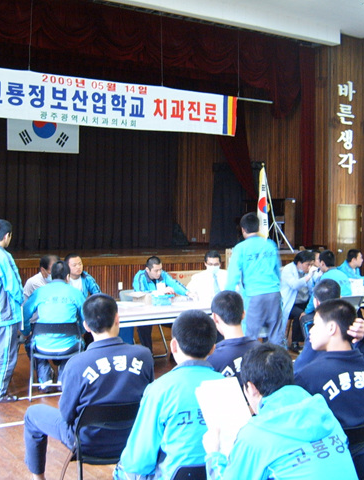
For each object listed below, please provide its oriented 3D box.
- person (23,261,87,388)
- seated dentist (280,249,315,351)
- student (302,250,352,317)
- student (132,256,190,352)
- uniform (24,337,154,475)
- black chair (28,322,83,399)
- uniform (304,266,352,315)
[{"bbox_3d":[-1.248,0.848,6.750,0.600,1.290,0.750,-1,2,-14],"label":"person"},{"bbox_3d":[1.503,0.779,8.750,0.680,1.280,0.520,1,2,25],"label":"seated dentist"},{"bbox_3d":[1.829,0.779,8.600,0.750,1.290,0.520,2,3,43],"label":"student"},{"bbox_3d":[-0.266,0.805,8.450,0.600,1.250,0.750,-1,3,-32],"label":"student"},{"bbox_3d":[-0.570,1.022,4.130,0.700,0.940,0.720,0,2,-12],"label":"uniform"},{"bbox_3d":[-1.220,1.133,6.600,0.480,0.750,0.470,0,2,-12],"label":"black chair"},{"bbox_3d":[1.829,0.664,8.600,0.500,0.640,0.500,2,3,41],"label":"uniform"}]

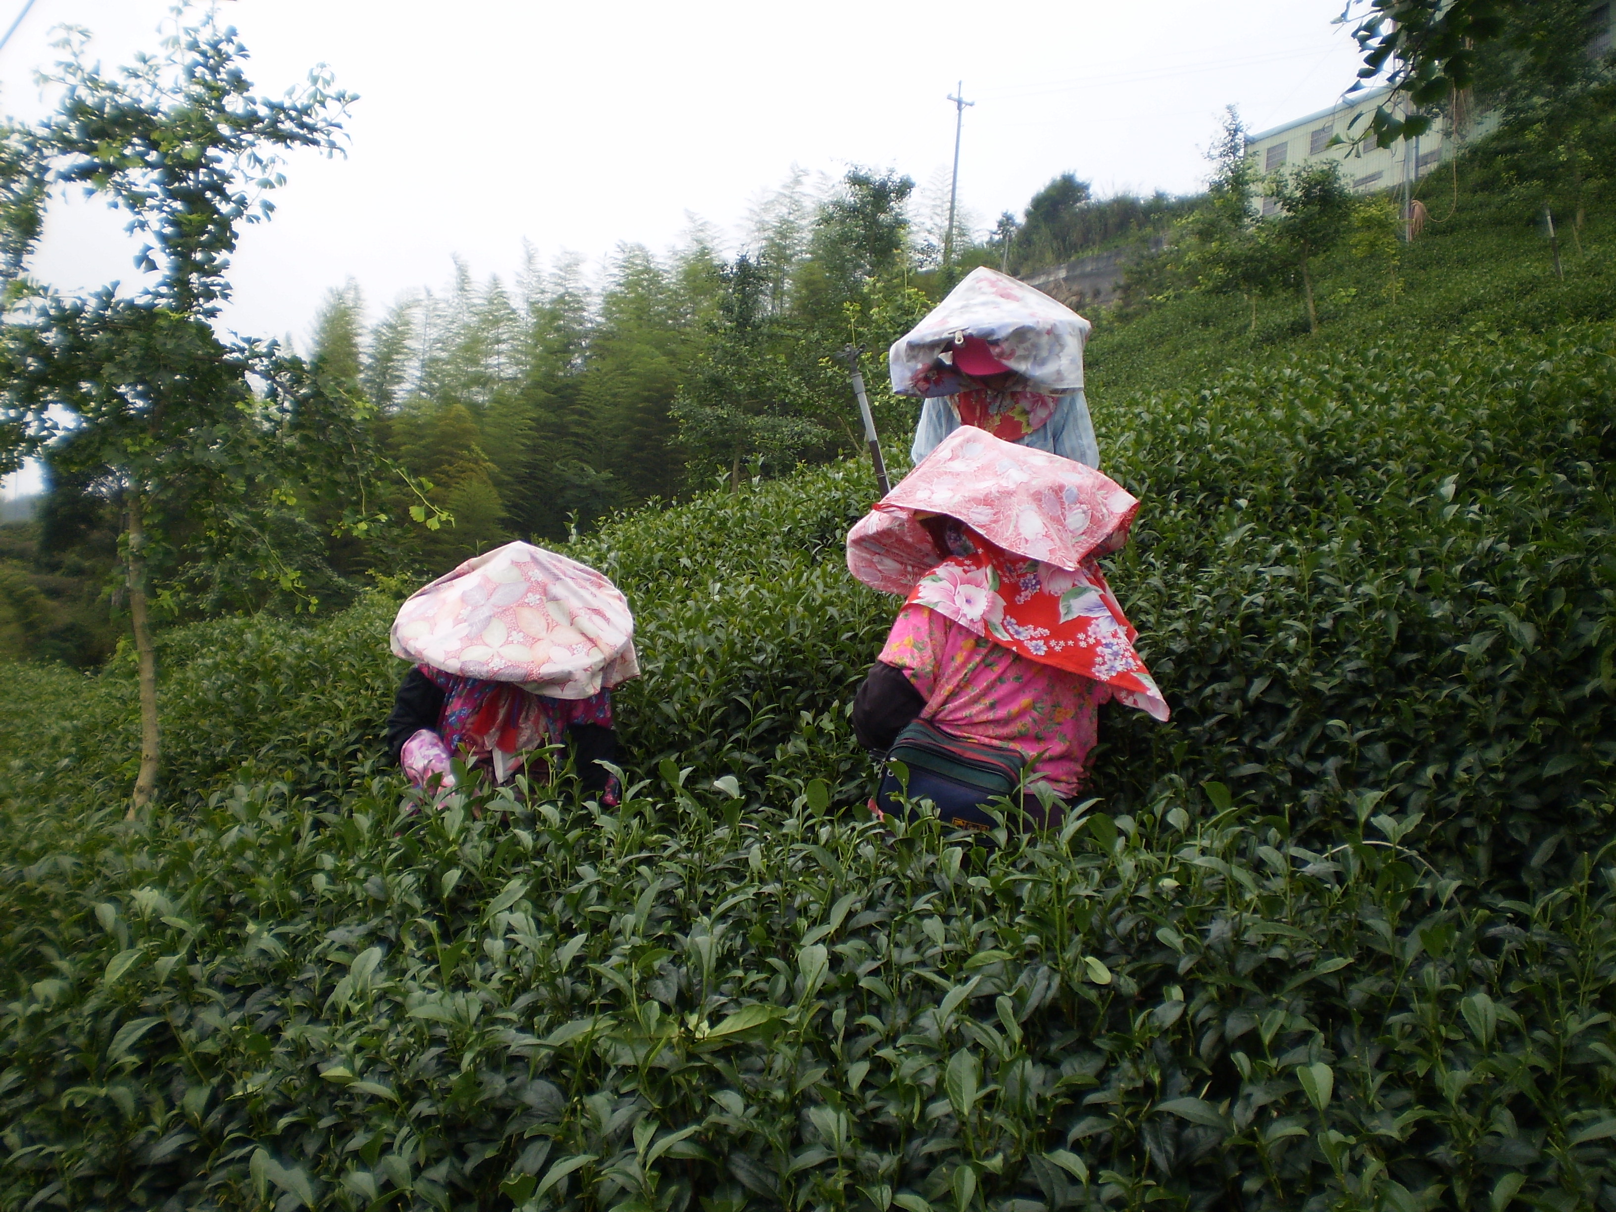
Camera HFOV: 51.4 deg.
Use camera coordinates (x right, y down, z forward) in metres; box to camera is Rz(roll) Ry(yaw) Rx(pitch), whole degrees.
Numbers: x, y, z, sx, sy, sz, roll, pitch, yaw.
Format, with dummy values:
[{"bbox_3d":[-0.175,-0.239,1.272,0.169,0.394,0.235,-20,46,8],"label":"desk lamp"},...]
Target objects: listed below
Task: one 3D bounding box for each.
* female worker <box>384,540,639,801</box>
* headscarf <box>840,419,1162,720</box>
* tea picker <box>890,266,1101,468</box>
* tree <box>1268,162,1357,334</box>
[{"bbox_3d":[-0.628,0.578,3.417,0.540,1.400,0.520,2,1,-3],"label":"female worker"},{"bbox_3d":[0.334,-0.048,2.956,0.500,0.500,0.520,1,2,-37],"label":"headscarf"},{"bbox_3d":[0.419,-0.031,4.069,0.520,1.550,0.450,3,1,7],"label":"tea picker"},{"bbox_3d":[4.760,-3.202,16.024,0.950,2.000,0.950,2,1,0],"label":"tree"}]

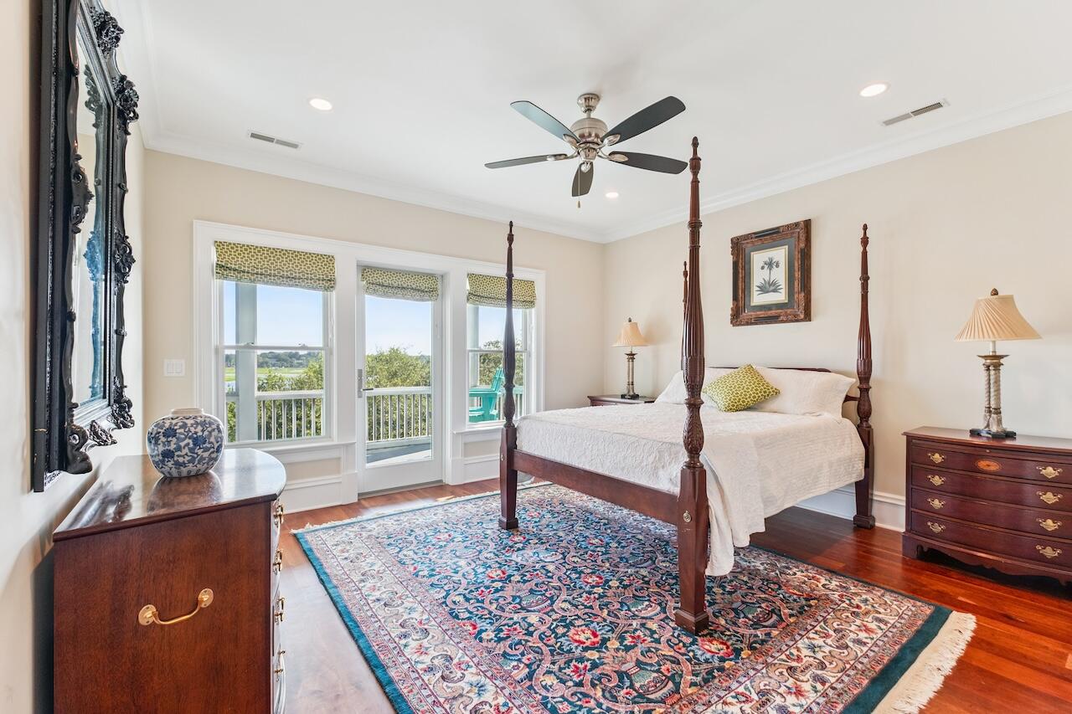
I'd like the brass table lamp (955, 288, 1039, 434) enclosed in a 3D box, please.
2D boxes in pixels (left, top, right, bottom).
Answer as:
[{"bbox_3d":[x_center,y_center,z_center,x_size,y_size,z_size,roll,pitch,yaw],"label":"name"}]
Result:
[{"bbox_3d":[2.741,0.034,2.671,0.330,0.885,0.330,0,0,-36],"label":"brass table lamp"}]

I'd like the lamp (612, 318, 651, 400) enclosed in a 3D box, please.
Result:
[{"bbox_3d":[1.052,0.006,4.960,0.320,0.884,0.320,0,0,-36],"label":"lamp"}]

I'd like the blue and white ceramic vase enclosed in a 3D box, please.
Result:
[{"bbox_3d":[-1.429,0.343,1.821,0.247,0.260,0.247,0,0,-36],"label":"blue and white ceramic vase"}]

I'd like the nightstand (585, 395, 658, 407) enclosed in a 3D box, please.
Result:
[{"bbox_3d":[1.025,0.853,4.861,0.500,0.790,0.790,0,0,-36],"label":"nightstand"}]

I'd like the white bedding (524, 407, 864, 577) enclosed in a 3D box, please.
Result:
[{"bbox_3d":[1.085,0.729,3.256,2.040,0.630,1.700,0,0,-36],"label":"white bedding"}]

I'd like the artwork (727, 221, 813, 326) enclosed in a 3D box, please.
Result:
[{"bbox_3d":[2.046,-0.706,3.909,0.060,0.830,0.640,0,0,-36],"label":"artwork"}]

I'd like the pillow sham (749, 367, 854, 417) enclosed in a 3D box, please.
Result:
[{"bbox_3d":[2.006,0.258,3.472,0.170,0.410,0.760,40,-22,-29],"label":"pillow sham"}]

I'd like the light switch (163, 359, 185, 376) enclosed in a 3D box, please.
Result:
[{"bbox_3d":[-2.522,0.079,3.117,0.115,0.118,0.014,0,0,-36],"label":"light switch"}]

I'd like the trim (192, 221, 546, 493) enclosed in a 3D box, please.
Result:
[{"bbox_3d":[-1.164,0.136,4.106,3.140,2.220,0.120,0,0,-36],"label":"trim"}]

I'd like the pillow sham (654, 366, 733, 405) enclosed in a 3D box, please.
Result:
[{"bbox_3d":[1.548,0.264,4.097,0.170,0.410,0.770,40,-22,-29],"label":"pillow sham"}]

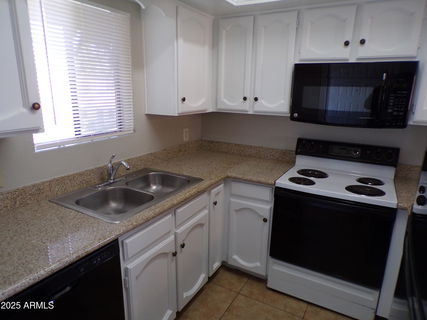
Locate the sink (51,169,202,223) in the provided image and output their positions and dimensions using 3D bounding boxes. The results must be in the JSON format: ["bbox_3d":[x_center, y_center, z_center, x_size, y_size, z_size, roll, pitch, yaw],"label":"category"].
[{"bbox_3d":[-0.520,0.279,1.984,0.561,0.181,0.832,9,16,29],"label":"sink"}]

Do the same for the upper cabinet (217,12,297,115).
[{"bbox_3d":[0.395,-0.795,2.536,0.700,0.770,0.335,9,16,29],"label":"upper cabinet"}]

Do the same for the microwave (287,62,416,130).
[{"bbox_3d":[1.019,-0.489,2.202,0.759,0.412,0.395,9,16,29],"label":"microwave"}]

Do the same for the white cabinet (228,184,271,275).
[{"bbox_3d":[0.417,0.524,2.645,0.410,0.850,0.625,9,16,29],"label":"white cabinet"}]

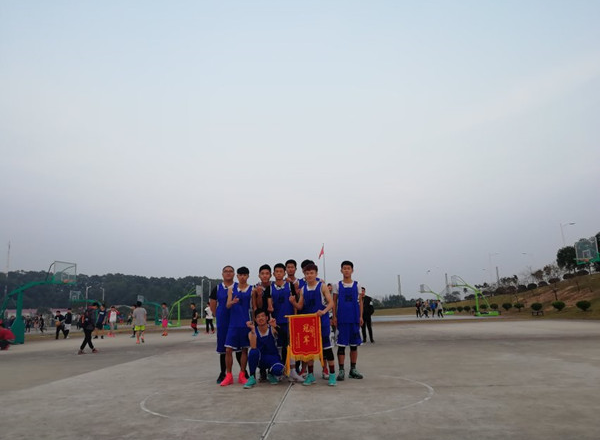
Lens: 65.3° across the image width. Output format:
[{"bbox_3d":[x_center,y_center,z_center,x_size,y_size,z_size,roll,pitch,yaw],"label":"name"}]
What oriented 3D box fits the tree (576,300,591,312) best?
[{"bbox_3d":[20.947,6.353,34.579,0.980,0.800,0.980,-2,-11,0],"label":"tree"}]

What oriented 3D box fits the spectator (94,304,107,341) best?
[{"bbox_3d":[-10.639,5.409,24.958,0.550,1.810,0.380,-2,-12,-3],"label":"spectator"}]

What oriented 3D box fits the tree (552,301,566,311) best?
[{"bbox_3d":[23.271,7.762,42.000,1.200,0.920,1.200,-2,-12,0],"label":"tree"}]

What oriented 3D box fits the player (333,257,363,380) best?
[{"bbox_3d":[0.752,1.509,7.225,0.470,1.765,0.340,-2,-11,1],"label":"player"}]

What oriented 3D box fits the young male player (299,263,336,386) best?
[{"bbox_3d":[0.274,1.505,6.938,0.530,1.700,0.430,-5,-12,11],"label":"young male player"}]

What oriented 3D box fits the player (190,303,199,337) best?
[{"bbox_3d":[-5.719,5.420,25.368,0.420,1.740,0.480,1,-12,-17],"label":"player"}]

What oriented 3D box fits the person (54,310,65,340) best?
[{"bbox_3d":[-14.784,6.447,28.768,0.540,1.700,0.420,-1,-12,-8],"label":"person"}]

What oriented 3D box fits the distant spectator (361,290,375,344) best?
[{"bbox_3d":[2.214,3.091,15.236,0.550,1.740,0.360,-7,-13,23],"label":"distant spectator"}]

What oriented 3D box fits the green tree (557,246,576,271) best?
[{"bbox_3d":[38.722,5.764,68.000,3.100,4.010,3.100,-2,-12,0],"label":"green tree"}]

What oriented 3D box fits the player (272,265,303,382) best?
[{"bbox_3d":[-0.231,1.555,7.201,0.540,1.760,0.380,-2,-12,-2],"label":"player"}]

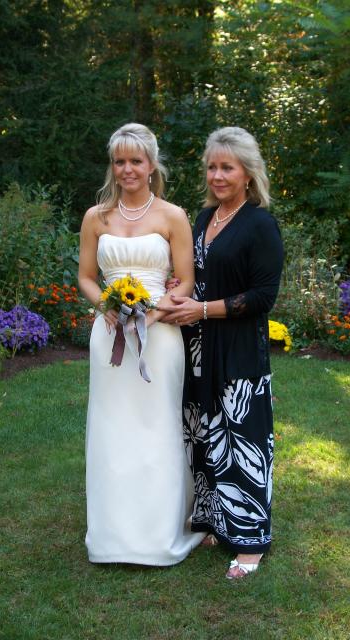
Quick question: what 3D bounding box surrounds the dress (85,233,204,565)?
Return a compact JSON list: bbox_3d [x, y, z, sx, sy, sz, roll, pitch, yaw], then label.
[{"bbox_3d":[-0.115,0.284,4.016,0.470,1.270,0.500,2,9,12],"label":"dress"}]

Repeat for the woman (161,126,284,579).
[{"bbox_3d":[0.185,0.092,3.917,0.480,1.680,0.460,7,11,38],"label":"woman"}]

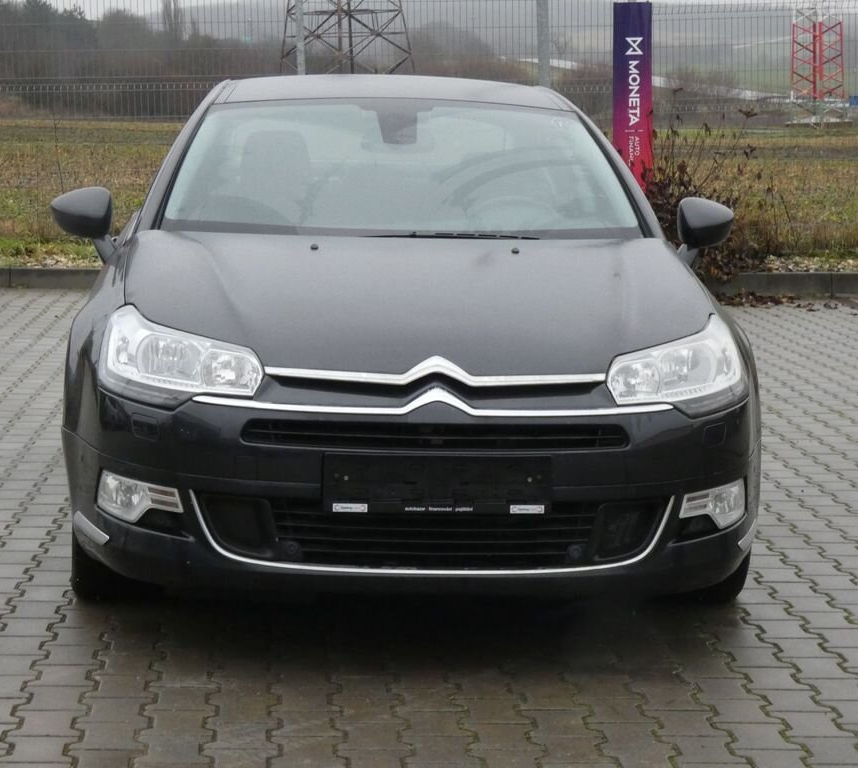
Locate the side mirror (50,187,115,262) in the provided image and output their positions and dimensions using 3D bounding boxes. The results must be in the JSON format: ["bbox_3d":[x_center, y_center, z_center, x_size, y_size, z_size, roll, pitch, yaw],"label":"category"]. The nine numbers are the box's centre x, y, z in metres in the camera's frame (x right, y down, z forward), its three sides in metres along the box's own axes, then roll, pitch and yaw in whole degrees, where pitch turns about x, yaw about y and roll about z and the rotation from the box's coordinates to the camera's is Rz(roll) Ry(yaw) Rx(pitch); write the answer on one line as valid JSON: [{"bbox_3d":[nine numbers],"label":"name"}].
[{"bbox_3d":[-1.052,-0.497,6.855,0.198,0.222,0.170,1,6,-4],"label":"side mirror"}]

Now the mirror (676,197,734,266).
[{"bbox_3d":[0.853,-0.465,6.992,0.198,0.222,0.170,1,6,-4],"label":"mirror"}]

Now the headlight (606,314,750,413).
[{"bbox_3d":[0.603,-0.043,5.493,0.420,0.220,0.520,1,6,-4],"label":"headlight"}]

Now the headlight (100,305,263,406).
[{"bbox_3d":[-0.604,-0.063,5.407,0.420,0.220,0.520,1,6,-4],"label":"headlight"}]

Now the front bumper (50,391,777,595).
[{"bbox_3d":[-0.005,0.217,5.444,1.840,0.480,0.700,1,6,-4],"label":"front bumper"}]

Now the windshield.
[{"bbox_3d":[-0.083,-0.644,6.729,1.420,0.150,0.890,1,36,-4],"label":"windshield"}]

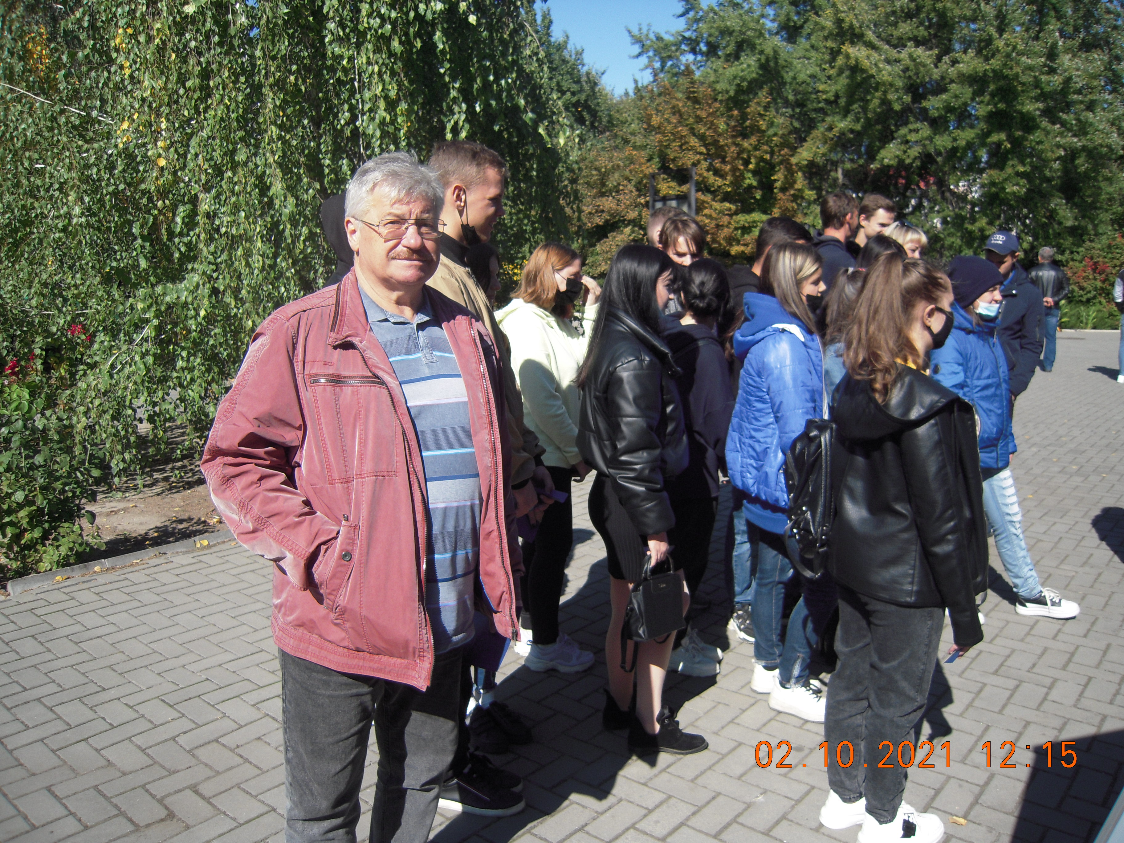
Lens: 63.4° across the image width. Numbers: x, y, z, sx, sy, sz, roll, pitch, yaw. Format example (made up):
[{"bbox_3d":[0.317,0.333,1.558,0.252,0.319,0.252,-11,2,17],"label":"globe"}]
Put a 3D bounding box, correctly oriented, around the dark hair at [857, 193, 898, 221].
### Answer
[{"bbox_3d":[1.530,-1.027,4.420,0.165,0.160,0.190,-7,12,-36],"label":"dark hair"}]

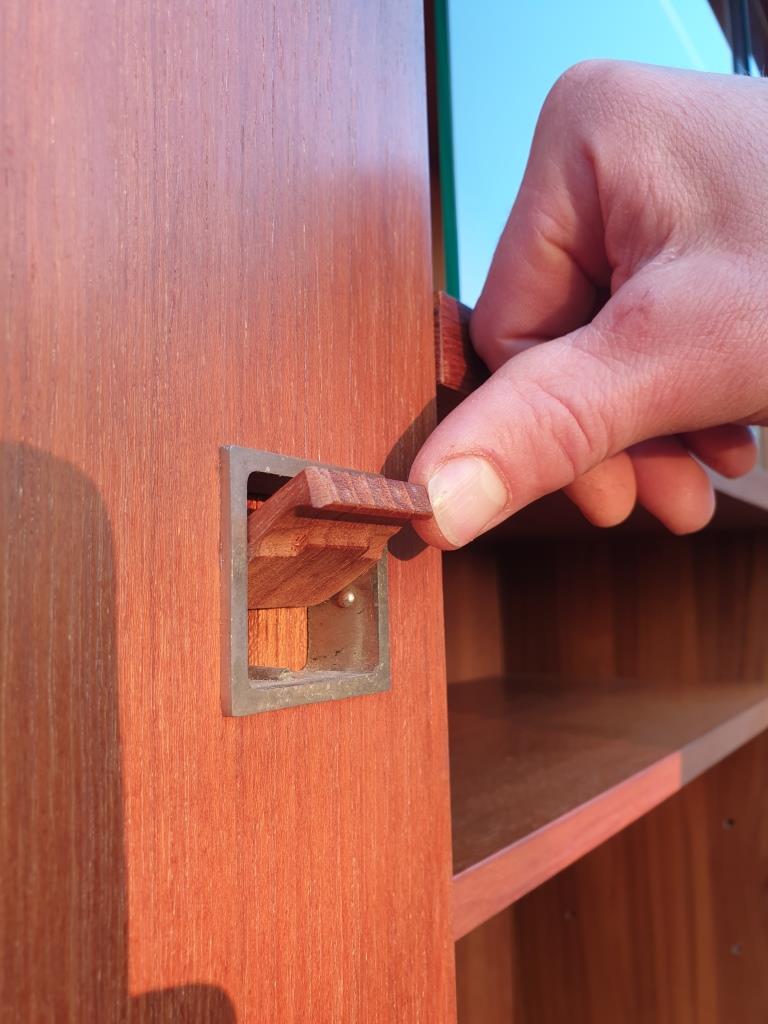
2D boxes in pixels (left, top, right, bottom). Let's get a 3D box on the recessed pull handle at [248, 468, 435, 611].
[{"bbox_3d":[-0.013,0.007,0.144,0.035,0.008,0.035,-37,-25,29],"label":"recessed pull handle"}]

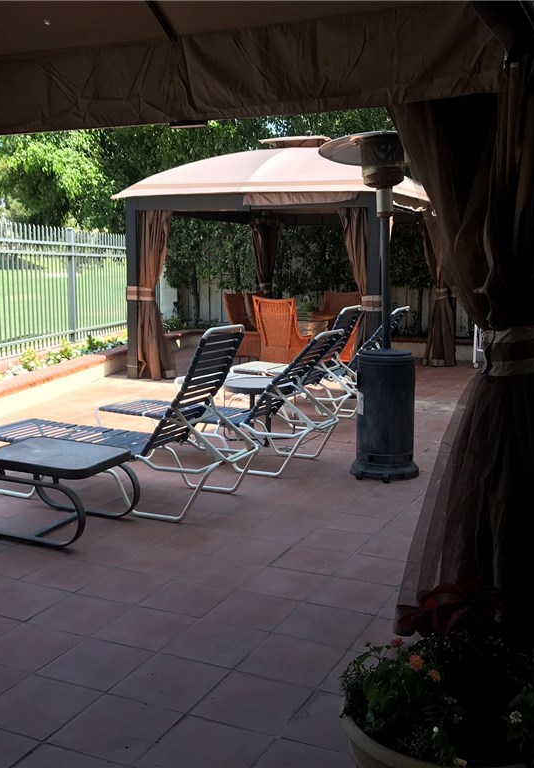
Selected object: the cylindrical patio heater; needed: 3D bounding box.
[{"bbox_3d":[0.807,-0.503,5.423,0.850,2.200,0.850,0,9,0],"label":"cylindrical patio heater"}]

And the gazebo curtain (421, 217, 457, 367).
[{"bbox_3d":[2.315,-1.246,11.257,0.500,1.950,0.450,4,9,25],"label":"gazebo curtain"}]

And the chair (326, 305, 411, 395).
[{"bbox_3d":[0.557,-0.273,8.082,1.680,0.950,0.650,4,9,25],"label":"chair"}]

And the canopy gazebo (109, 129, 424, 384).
[{"bbox_3d":[0.498,-1.642,10.525,3.340,2.930,3.600,4,9,25],"label":"canopy gazebo"}]

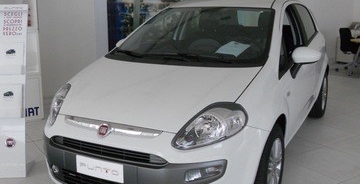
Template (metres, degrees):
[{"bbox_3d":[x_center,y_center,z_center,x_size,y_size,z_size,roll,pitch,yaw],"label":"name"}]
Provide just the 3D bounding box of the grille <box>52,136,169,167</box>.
[{"bbox_3d":[-0.455,0.355,2.342,0.870,0.110,0.080,7,15,27],"label":"grille"}]

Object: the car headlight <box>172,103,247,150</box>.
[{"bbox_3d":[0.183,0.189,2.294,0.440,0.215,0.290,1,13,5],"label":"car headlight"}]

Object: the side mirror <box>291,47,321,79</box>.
[{"bbox_3d":[0.979,-0.229,3.093,0.225,0.260,0.180,7,15,27],"label":"side mirror"}]

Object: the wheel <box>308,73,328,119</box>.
[{"bbox_3d":[1.729,0.015,4.965,0.190,0.615,0.620,7,15,27],"label":"wheel"}]

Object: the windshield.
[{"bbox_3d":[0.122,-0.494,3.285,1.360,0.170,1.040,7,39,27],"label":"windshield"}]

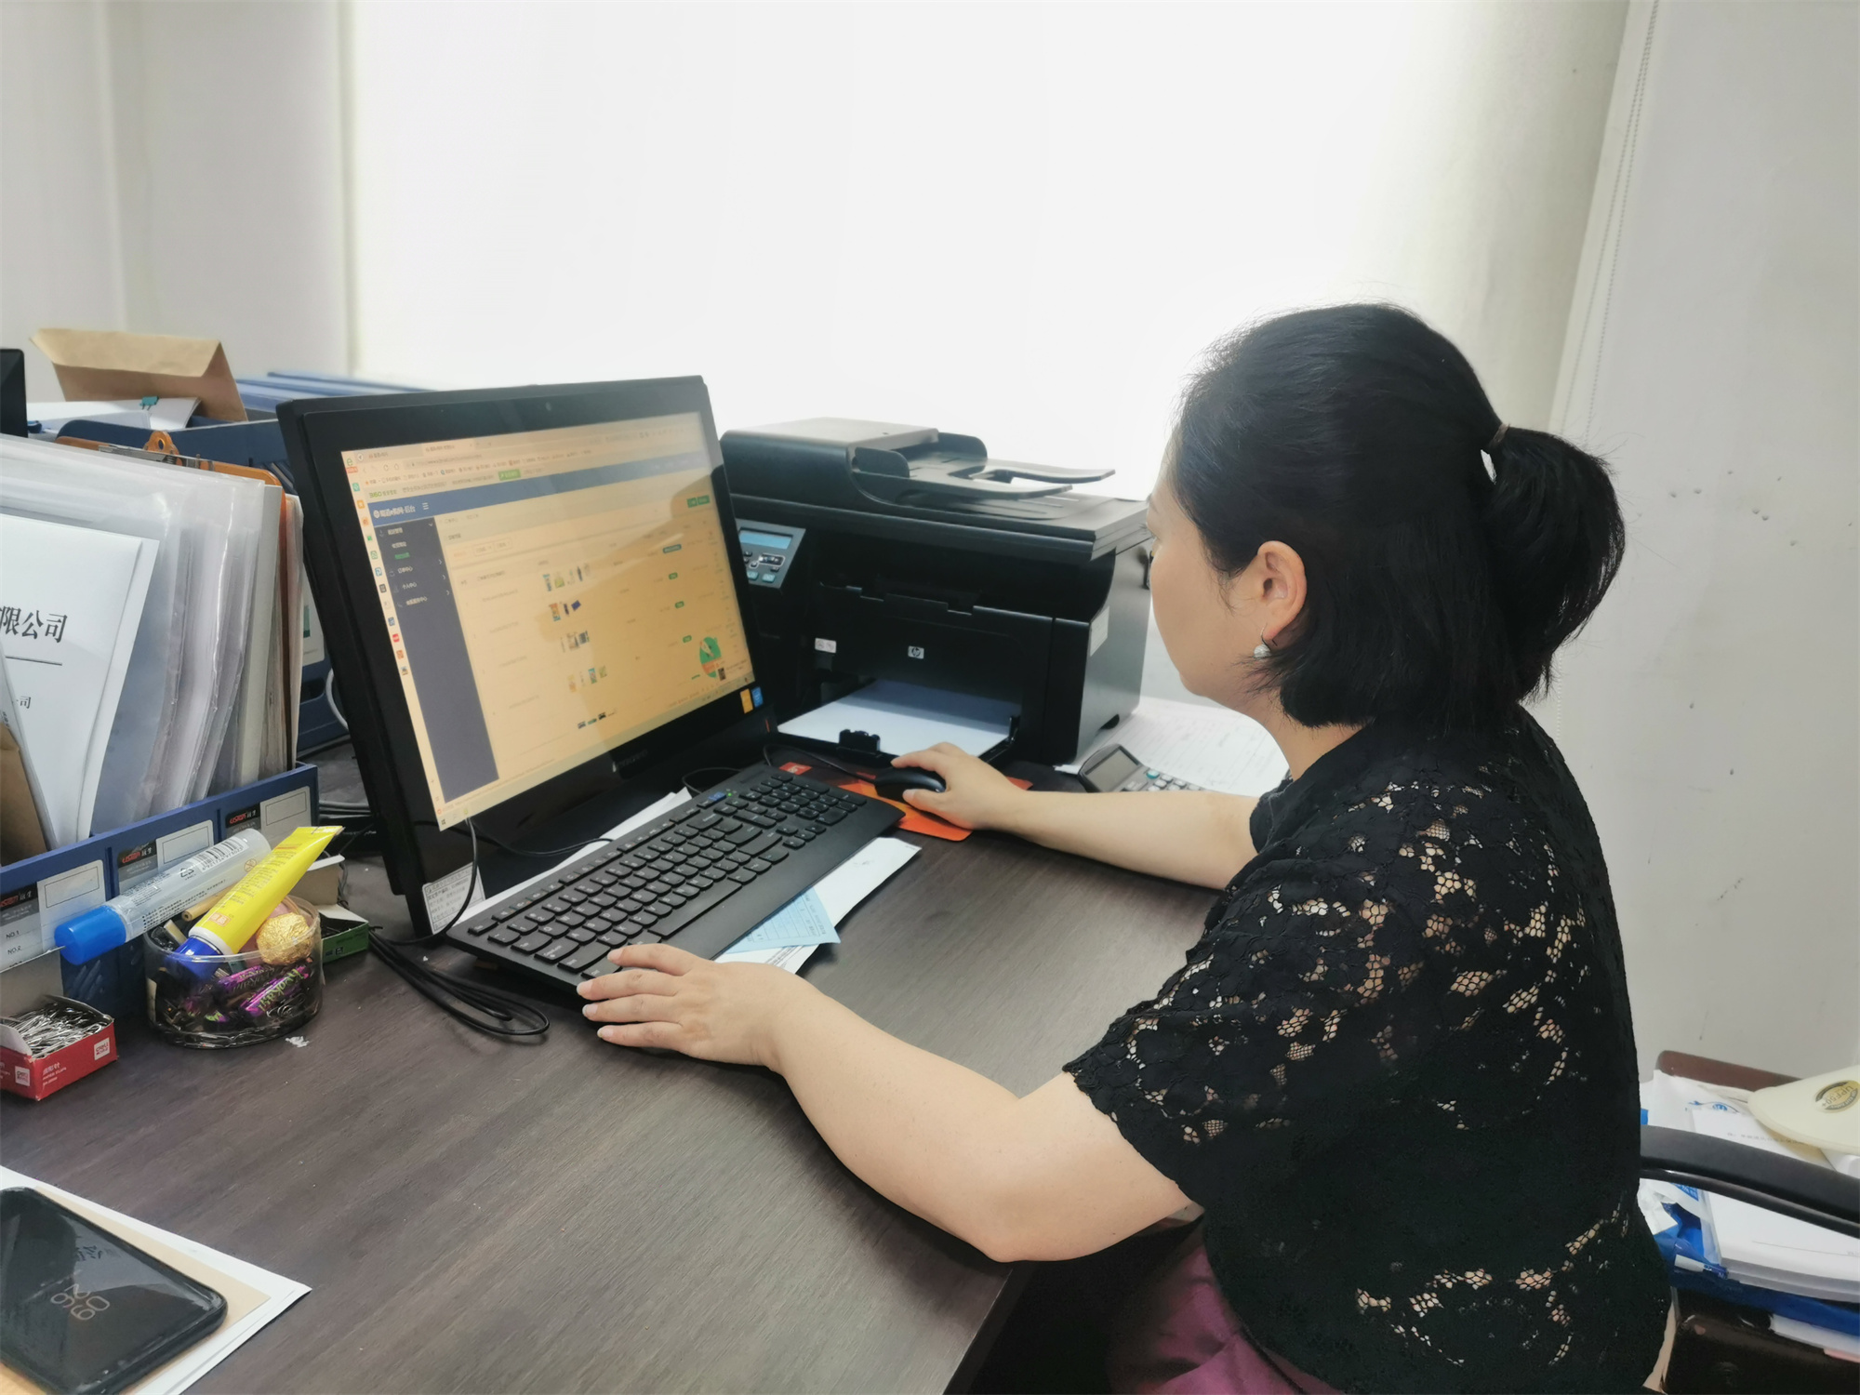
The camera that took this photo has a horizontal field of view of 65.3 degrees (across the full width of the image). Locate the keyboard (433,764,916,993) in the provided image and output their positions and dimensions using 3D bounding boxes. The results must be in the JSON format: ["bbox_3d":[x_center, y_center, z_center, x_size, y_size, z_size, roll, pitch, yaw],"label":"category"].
[{"bbox_3d":[-0.172,0.137,1.147,0.155,0.031,0.430,10,17,21],"label":"keyboard"}]

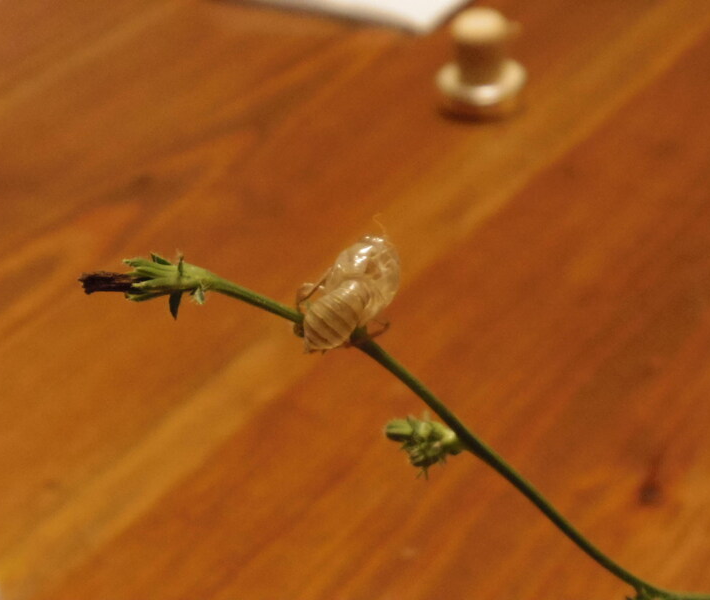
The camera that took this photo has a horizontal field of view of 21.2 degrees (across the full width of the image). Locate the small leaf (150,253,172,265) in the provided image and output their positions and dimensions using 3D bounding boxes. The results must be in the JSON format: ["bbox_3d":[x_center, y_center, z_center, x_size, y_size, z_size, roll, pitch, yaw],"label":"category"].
[{"bbox_3d":[-0.033,-0.007,0.322,0.004,0.001,0.002,30,88,0],"label":"small leaf"}]

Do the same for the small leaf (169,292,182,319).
[{"bbox_3d":[-0.030,0.001,0.321,0.002,0.001,0.005,3,90,-5],"label":"small leaf"}]

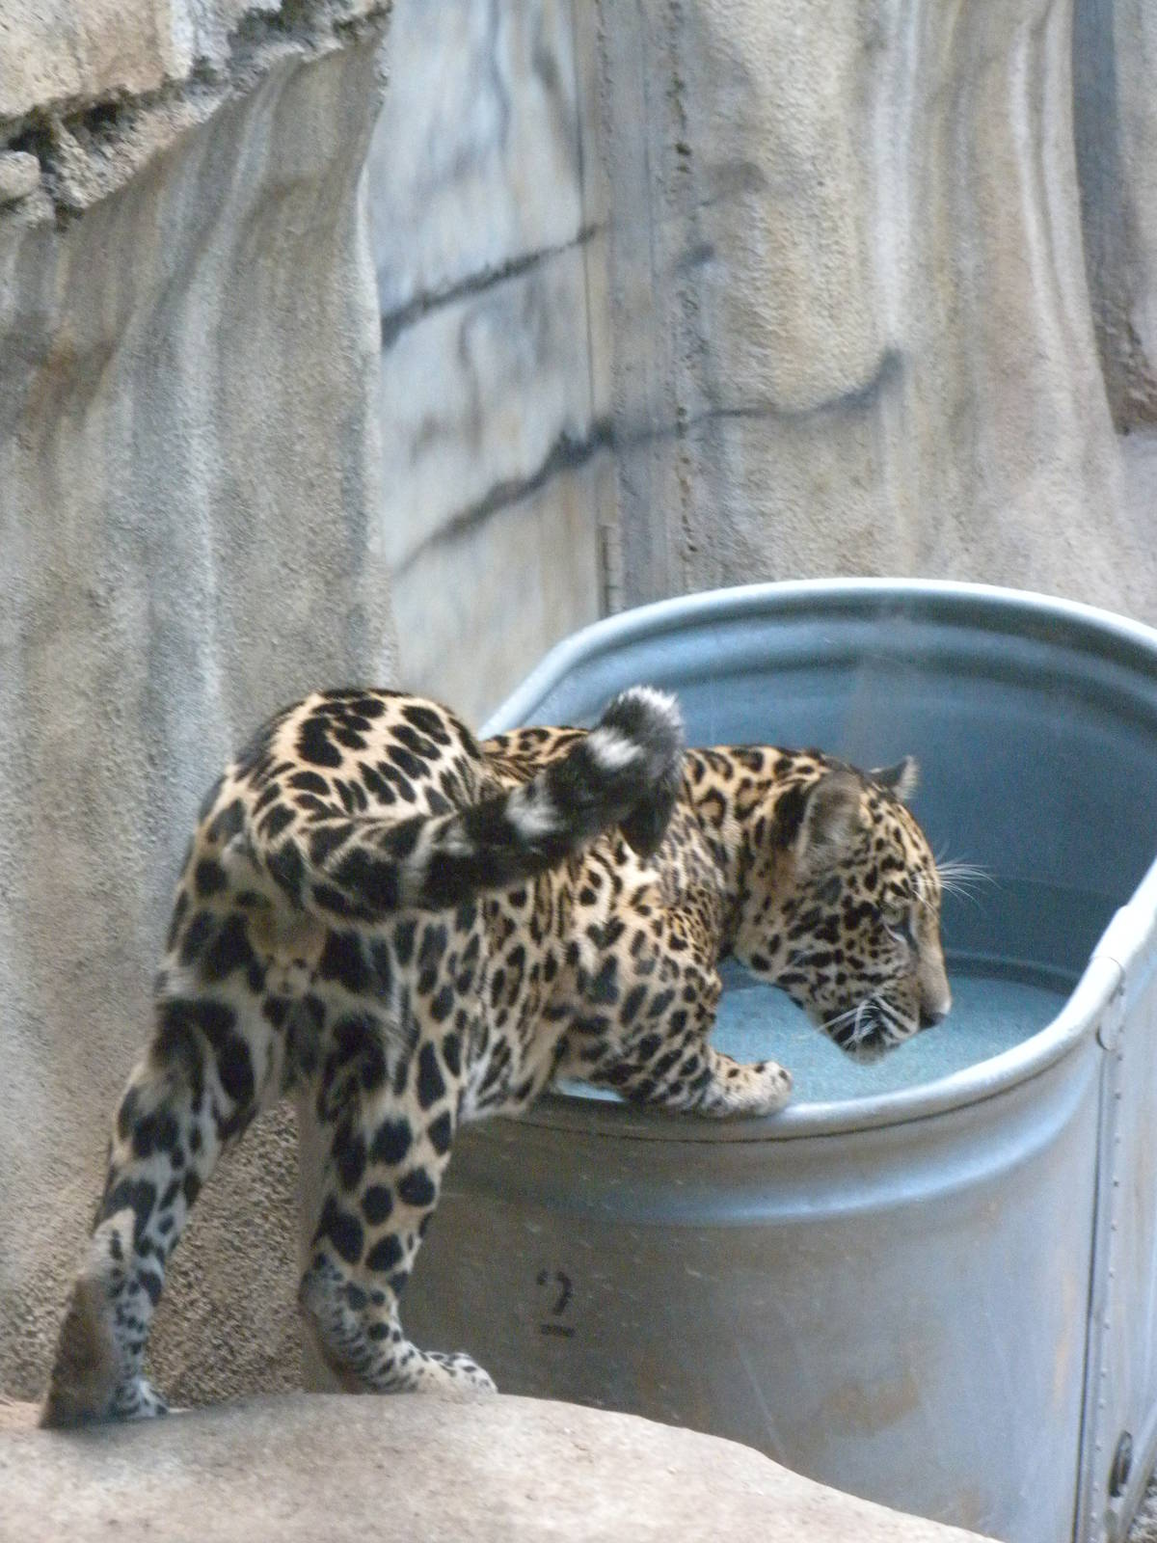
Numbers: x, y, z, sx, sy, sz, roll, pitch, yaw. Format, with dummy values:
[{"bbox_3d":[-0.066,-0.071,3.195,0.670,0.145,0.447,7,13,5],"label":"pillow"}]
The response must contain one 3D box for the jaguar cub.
[{"bbox_3d":[-0.043,0.157,3.860,0.350,0.530,0.760,21,31,41],"label":"jaguar cub"}]

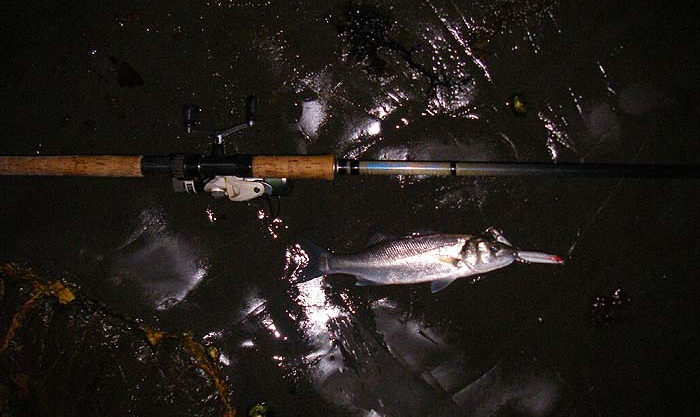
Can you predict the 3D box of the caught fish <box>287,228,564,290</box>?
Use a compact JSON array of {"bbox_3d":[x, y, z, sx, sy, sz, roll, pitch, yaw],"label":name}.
[{"bbox_3d":[0.096,0.064,0.950,0.330,0.042,0.077,-2,87,0],"label":"caught fish"}]

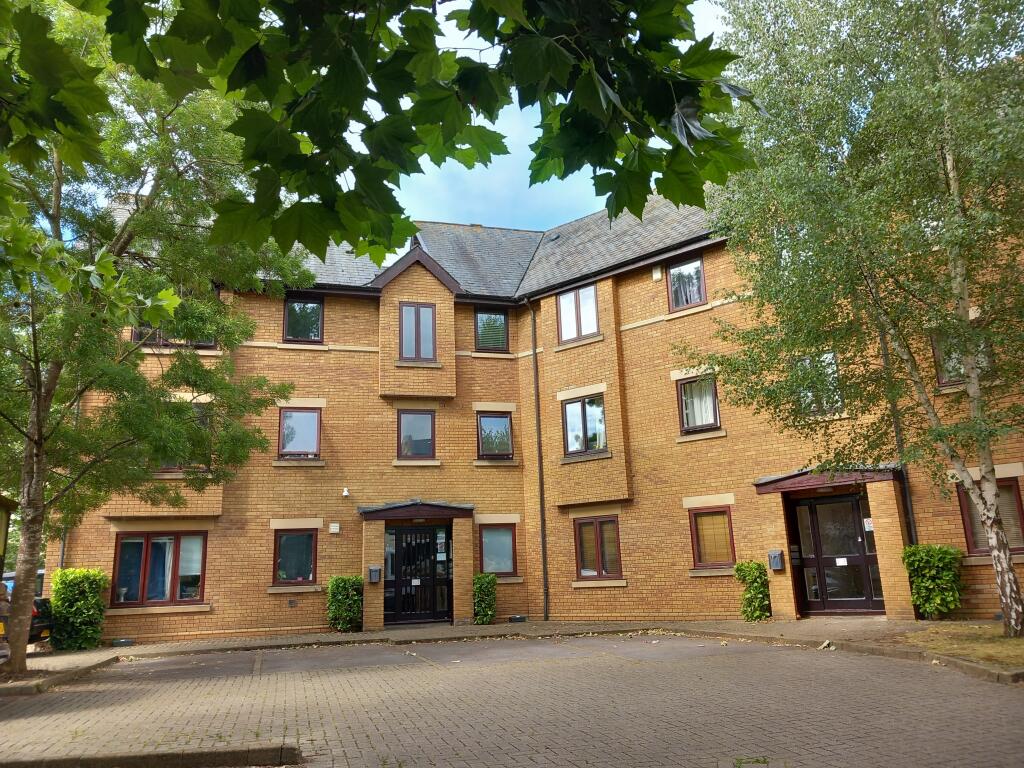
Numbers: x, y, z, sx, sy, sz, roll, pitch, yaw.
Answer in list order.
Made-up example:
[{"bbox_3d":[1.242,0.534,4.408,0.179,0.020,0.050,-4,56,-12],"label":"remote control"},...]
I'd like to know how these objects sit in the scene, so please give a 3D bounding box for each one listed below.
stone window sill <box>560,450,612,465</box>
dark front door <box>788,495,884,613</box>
[{"bbox_3d":[1.683,1.649,17.641,1.316,0.144,0.150,-13,-18,36],"label":"stone window sill"},{"bbox_3d":[5.808,3.004,14.105,1.460,2.060,0.130,-13,-18,38],"label":"dark front door"}]

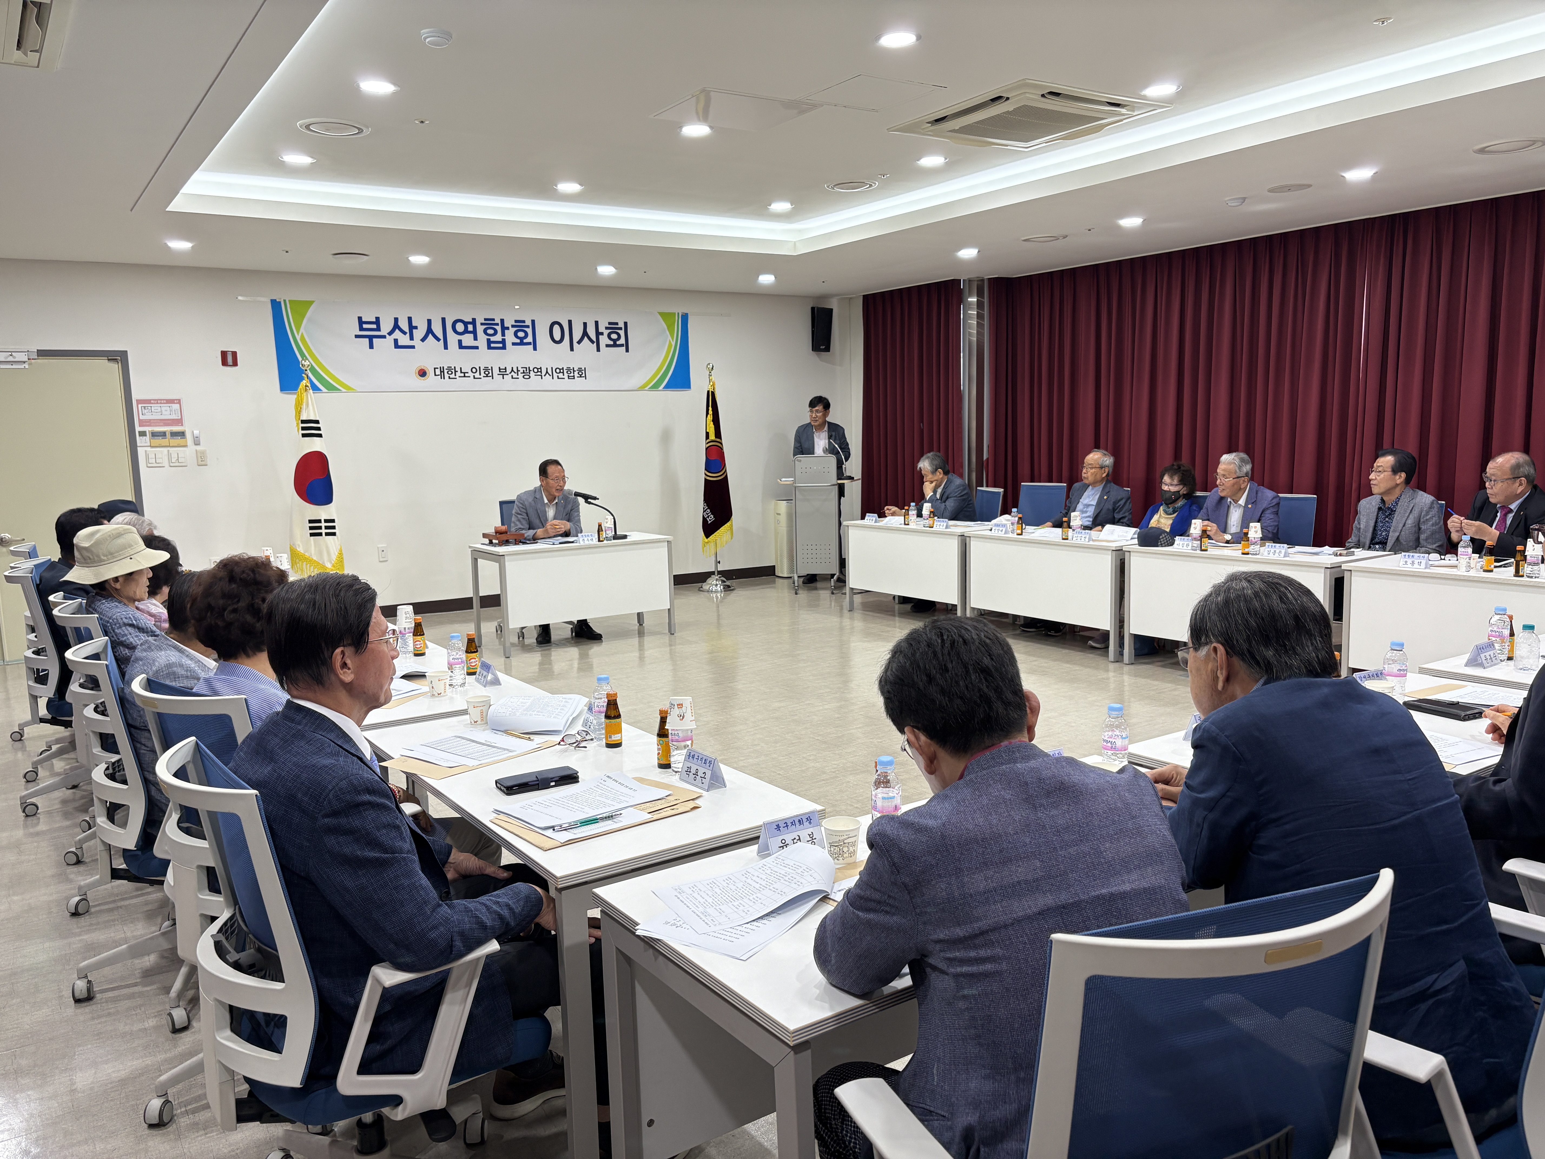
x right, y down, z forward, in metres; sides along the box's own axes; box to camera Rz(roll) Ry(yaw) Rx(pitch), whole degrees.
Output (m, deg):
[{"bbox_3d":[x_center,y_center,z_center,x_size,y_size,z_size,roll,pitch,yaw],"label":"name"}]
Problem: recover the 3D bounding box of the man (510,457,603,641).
[{"bbox_3d":[-1.614,-0.222,8.429,0.552,1.290,0.729,-7,9,-33],"label":"man"}]

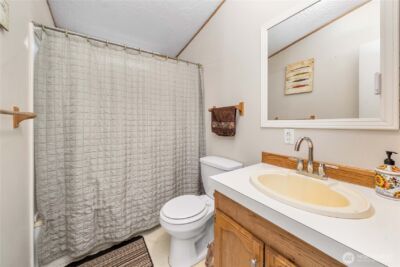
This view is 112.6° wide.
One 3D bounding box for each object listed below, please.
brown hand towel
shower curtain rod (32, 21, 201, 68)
[{"bbox_3d":[0.233,-0.128,1.363,0.065,0.275,0.360,0,1,-31],"label":"brown hand towel"},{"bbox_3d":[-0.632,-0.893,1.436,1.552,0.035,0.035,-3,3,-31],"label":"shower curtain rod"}]

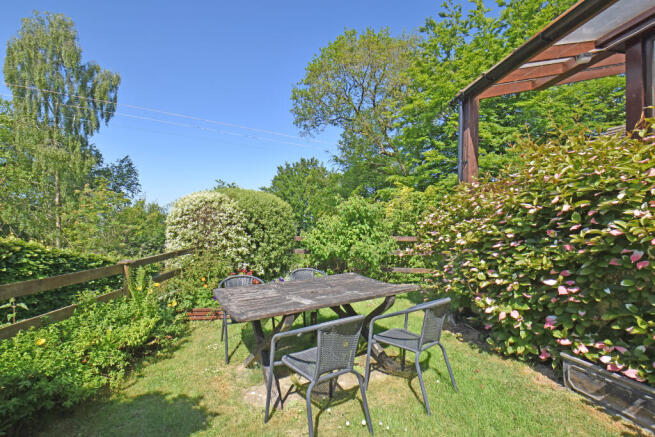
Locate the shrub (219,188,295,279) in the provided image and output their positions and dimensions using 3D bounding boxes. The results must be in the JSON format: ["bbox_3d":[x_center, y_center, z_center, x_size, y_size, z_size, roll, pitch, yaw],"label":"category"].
[{"bbox_3d":[-1.600,0.335,6.000,1.750,1.950,1.650,0,0,0],"label":"shrub"}]

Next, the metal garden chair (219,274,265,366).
[{"bbox_3d":[-0.860,0.985,2.900,0.550,0.730,0.570,0,0,-29],"label":"metal garden chair"}]

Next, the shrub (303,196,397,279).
[{"bbox_3d":[0.470,0.415,5.800,1.920,1.750,1.550,0,0,0],"label":"shrub"}]

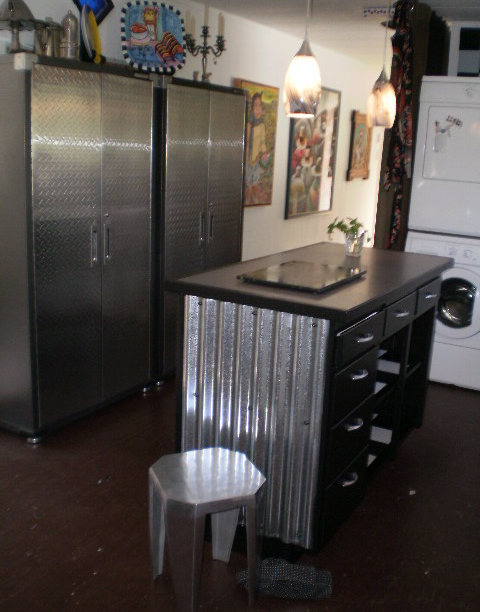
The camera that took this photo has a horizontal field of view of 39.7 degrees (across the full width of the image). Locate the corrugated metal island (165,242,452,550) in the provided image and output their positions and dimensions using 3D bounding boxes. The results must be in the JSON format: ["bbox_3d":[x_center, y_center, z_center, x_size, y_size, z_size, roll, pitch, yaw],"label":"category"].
[{"bbox_3d":[0.369,0.296,2.955,0.705,0.945,1.414,10,16,29],"label":"corrugated metal island"}]

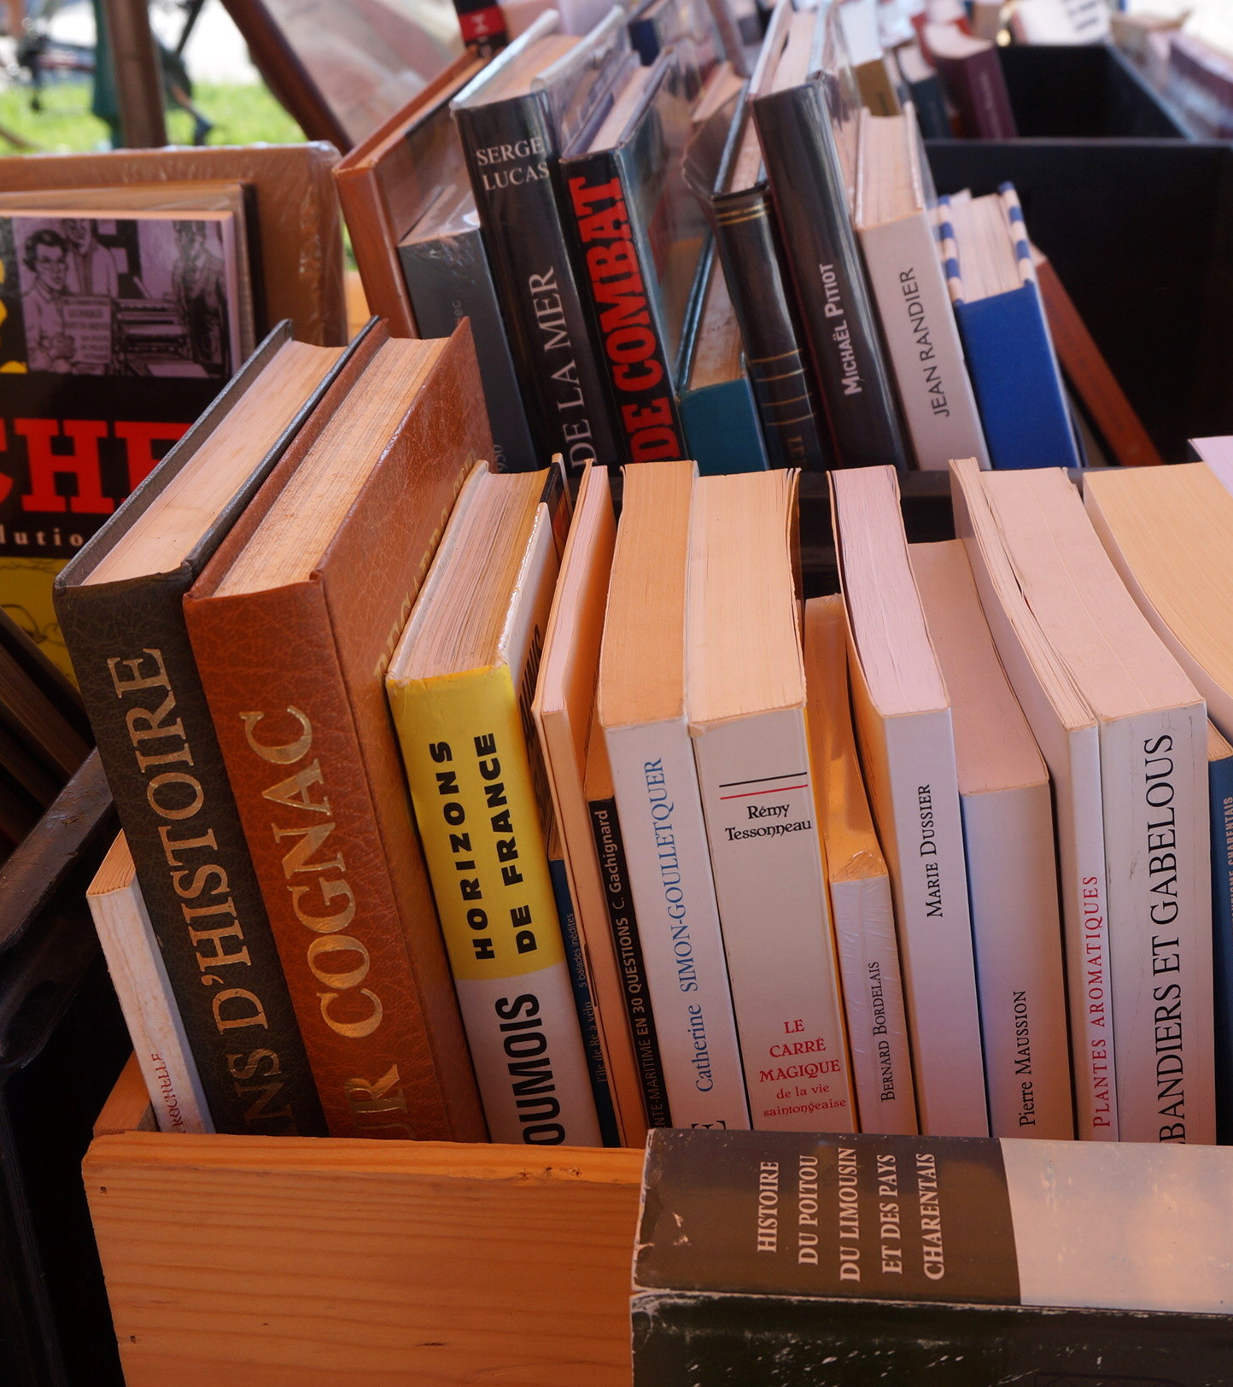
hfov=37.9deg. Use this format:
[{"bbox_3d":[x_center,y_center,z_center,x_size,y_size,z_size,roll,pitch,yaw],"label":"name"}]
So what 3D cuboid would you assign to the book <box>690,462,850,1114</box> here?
[{"bbox_3d":[0.056,0.067,0.580,0.030,0.234,0.159,-6,29,7],"label":"book"}]

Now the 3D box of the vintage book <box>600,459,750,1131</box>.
[{"bbox_3d":[0.028,0.066,0.586,0.023,0.232,0.171,-6,29,6],"label":"vintage book"}]

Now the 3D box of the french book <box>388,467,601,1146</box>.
[{"bbox_3d":[-0.022,0.058,0.579,0.032,0.228,0.138,-4,29,8],"label":"french book"}]

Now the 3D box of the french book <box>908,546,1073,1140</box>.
[{"bbox_3d":[0.122,0.077,0.582,0.023,0.211,0.153,-7,29,7],"label":"french book"}]

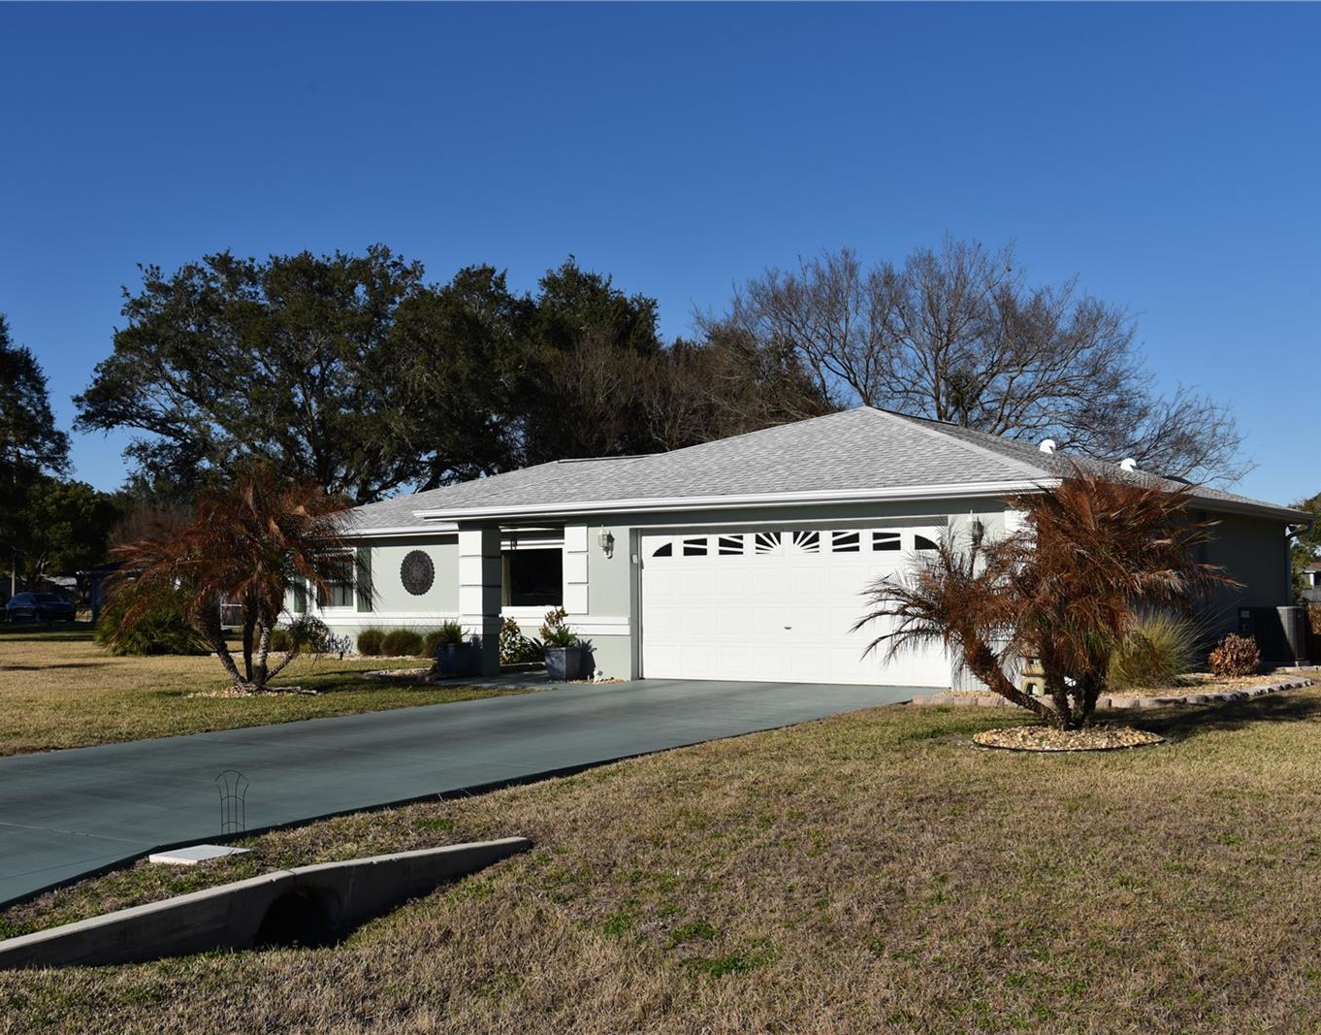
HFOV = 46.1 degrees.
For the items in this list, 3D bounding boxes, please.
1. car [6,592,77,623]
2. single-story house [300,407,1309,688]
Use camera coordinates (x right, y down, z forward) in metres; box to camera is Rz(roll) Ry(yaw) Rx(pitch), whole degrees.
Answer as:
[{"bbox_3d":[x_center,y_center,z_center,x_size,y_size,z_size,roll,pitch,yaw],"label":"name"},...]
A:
[{"bbox_3d":[-30.712,4.454,77.000,4.600,1.530,1.850,-3,-3,40],"label":"car"},{"bbox_3d":[1.636,0.508,29.507,17.450,4.400,14.350,-2,-3,34],"label":"single-story house"}]

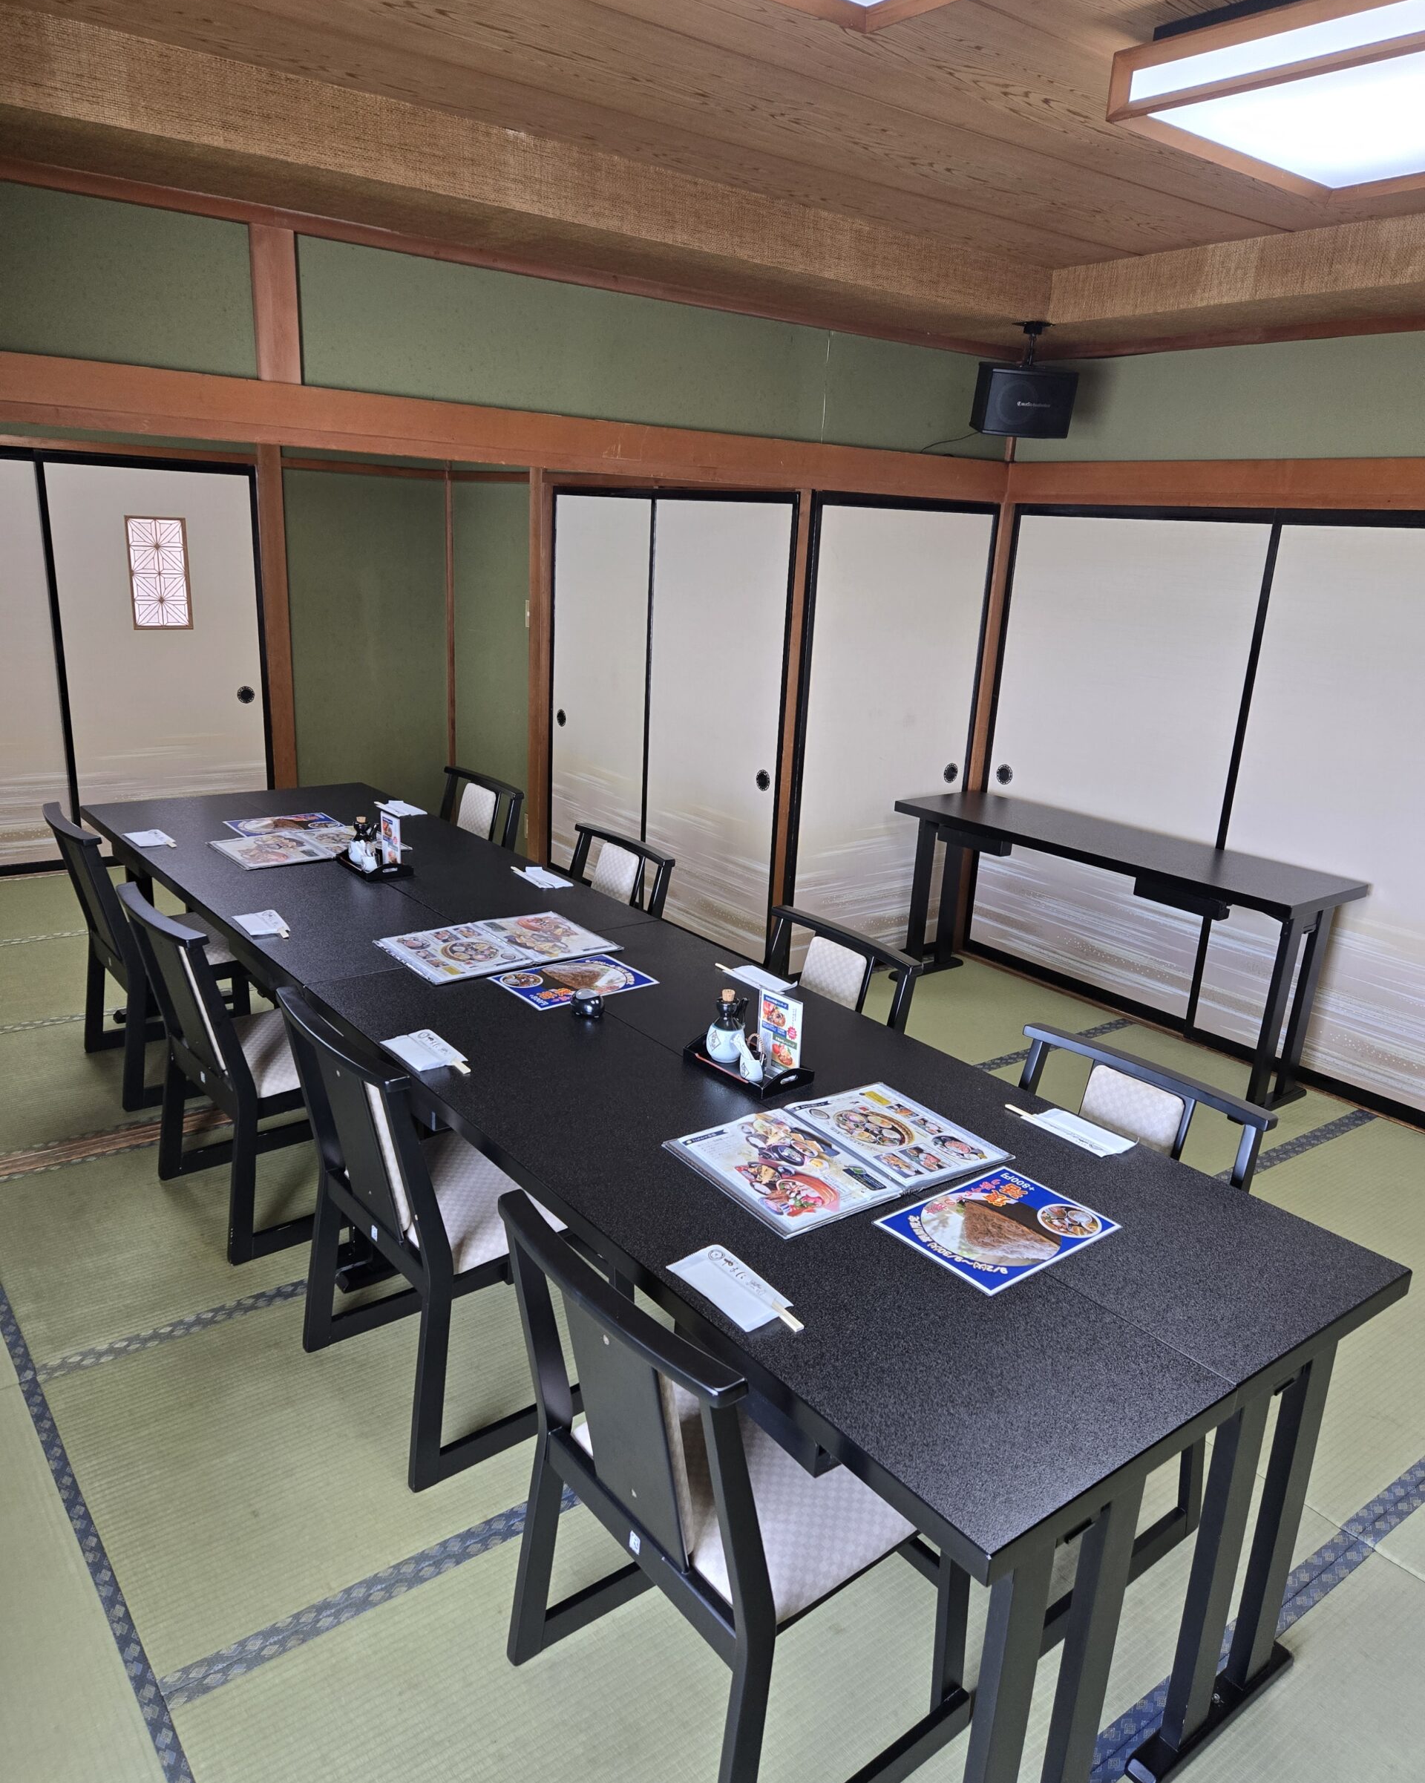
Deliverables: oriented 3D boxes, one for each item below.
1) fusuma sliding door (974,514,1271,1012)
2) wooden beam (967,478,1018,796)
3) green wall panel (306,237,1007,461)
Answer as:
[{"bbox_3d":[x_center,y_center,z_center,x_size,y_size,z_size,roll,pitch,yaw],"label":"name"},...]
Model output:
[{"bbox_3d":[1.434,-0.473,4.622,0.030,1.770,1.050,-9,20,-36],"label":"fusuma sliding door"},{"bbox_3d":[1.066,-0.612,5.025,0.095,1.771,0.085,-10,20,-37],"label":"wooden beam"},{"bbox_3d":[0.032,-1.594,3.874,2.600,0.345,0.020,-9,20,-36],"label":"green wall panel"}]

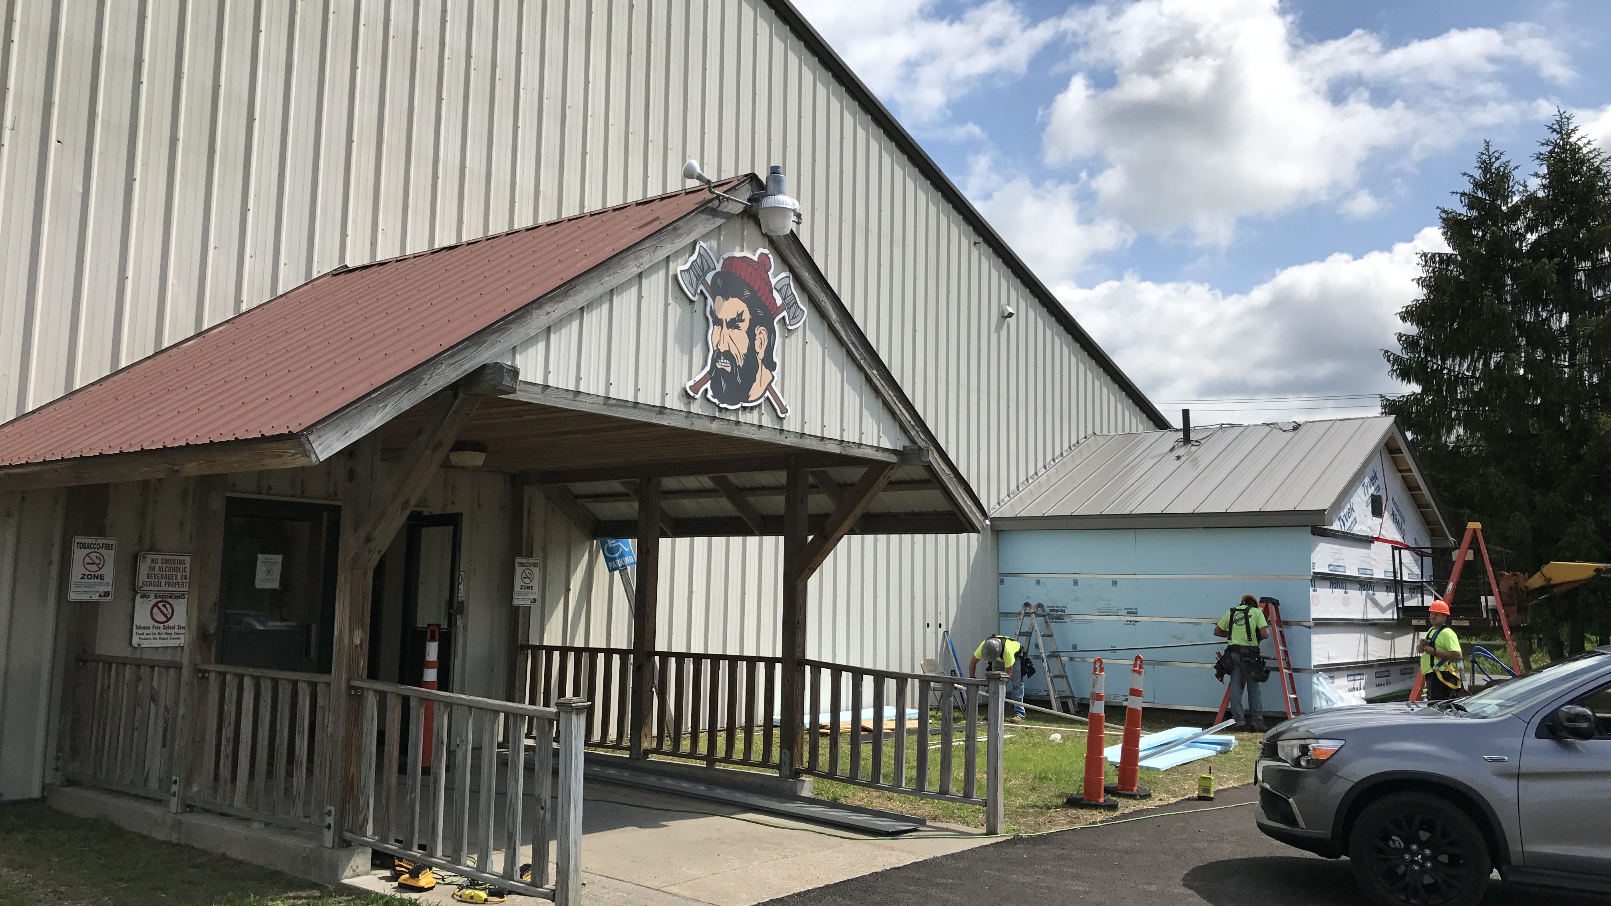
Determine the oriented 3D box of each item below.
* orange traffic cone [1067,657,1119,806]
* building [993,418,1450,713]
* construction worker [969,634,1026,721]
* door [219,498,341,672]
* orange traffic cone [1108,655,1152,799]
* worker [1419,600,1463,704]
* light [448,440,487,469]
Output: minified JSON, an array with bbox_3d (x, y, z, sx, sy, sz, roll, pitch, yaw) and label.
[{"bbox_3d":[2.329,2.222,10.463,0.410,1.150,0.410,4,-6,0],"label":"orange traffic cone"},{"bbox_3d":[7.103,1.757,21.384,4.940,4.400,7.900,-4,-8,37],"label":"building"},{"bbox_3d":[2.400,2.819,16.350,0.620,1.100,0.800,-4,-8,40],"label":"construction worker"},{"bbox_3d":[-4.230,1.476,10.437,0.080,2.130,0.950,-4,-8,37],"label":"door"},{"bbox_3d":[2.766,2.284,10.963,0.400,1.150,0.400,6,-6,0],"label":"orange traffic cone"},{"bbox_3d":[7.209,2.529,14.705,0.500,1.710,0.560,4,-7,-25],"label":"worker"},{"bbox_3d":[-2.611,0.021,10.065,0.300,0.195,0.300,-4,-8,37],"label":"light"}]

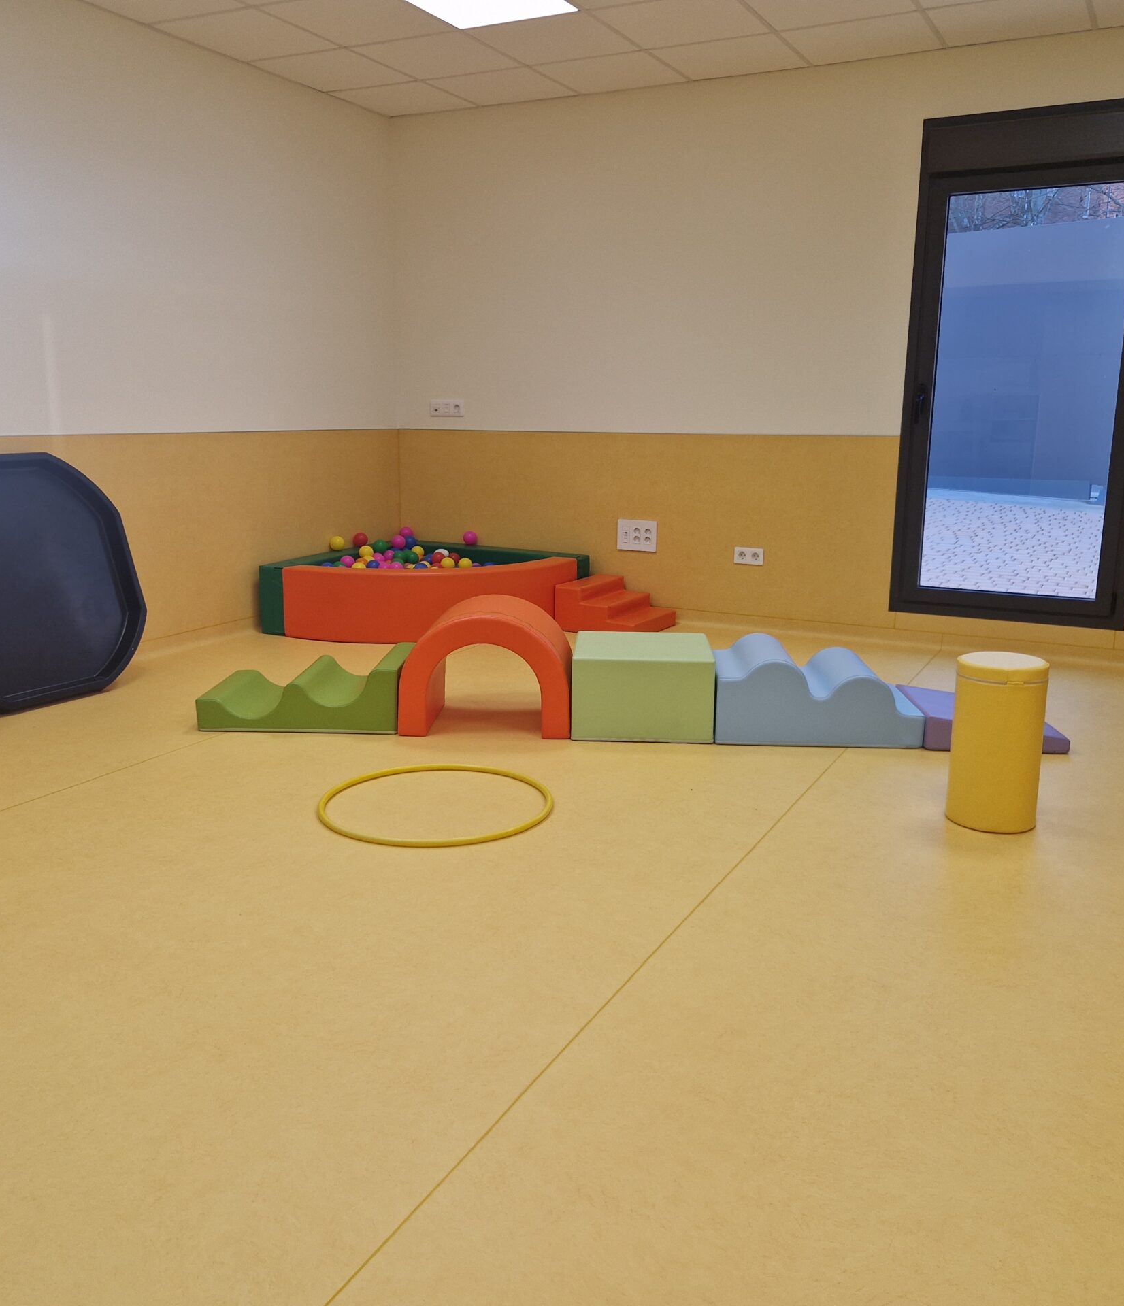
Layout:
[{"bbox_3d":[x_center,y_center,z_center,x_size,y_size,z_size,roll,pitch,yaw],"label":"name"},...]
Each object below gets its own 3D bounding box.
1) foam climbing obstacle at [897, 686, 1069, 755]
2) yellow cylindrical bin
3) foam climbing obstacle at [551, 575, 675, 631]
[{"bbox_3d":[1.503,0.228,4.184,0.485,0.122,0.480,1,12,3],"label":"foam climbing obstacle"},{"bbox_3d":[1.228,0.247,3.263,0.245,0.464,0.245,5,13,21],"label":"yellow cylindrical bin"},{"bbox_3d":[0.280,-0.237,6.043,0.475,0.236,0.470,7,14,28],"label":"foam climbing obstacle"}]

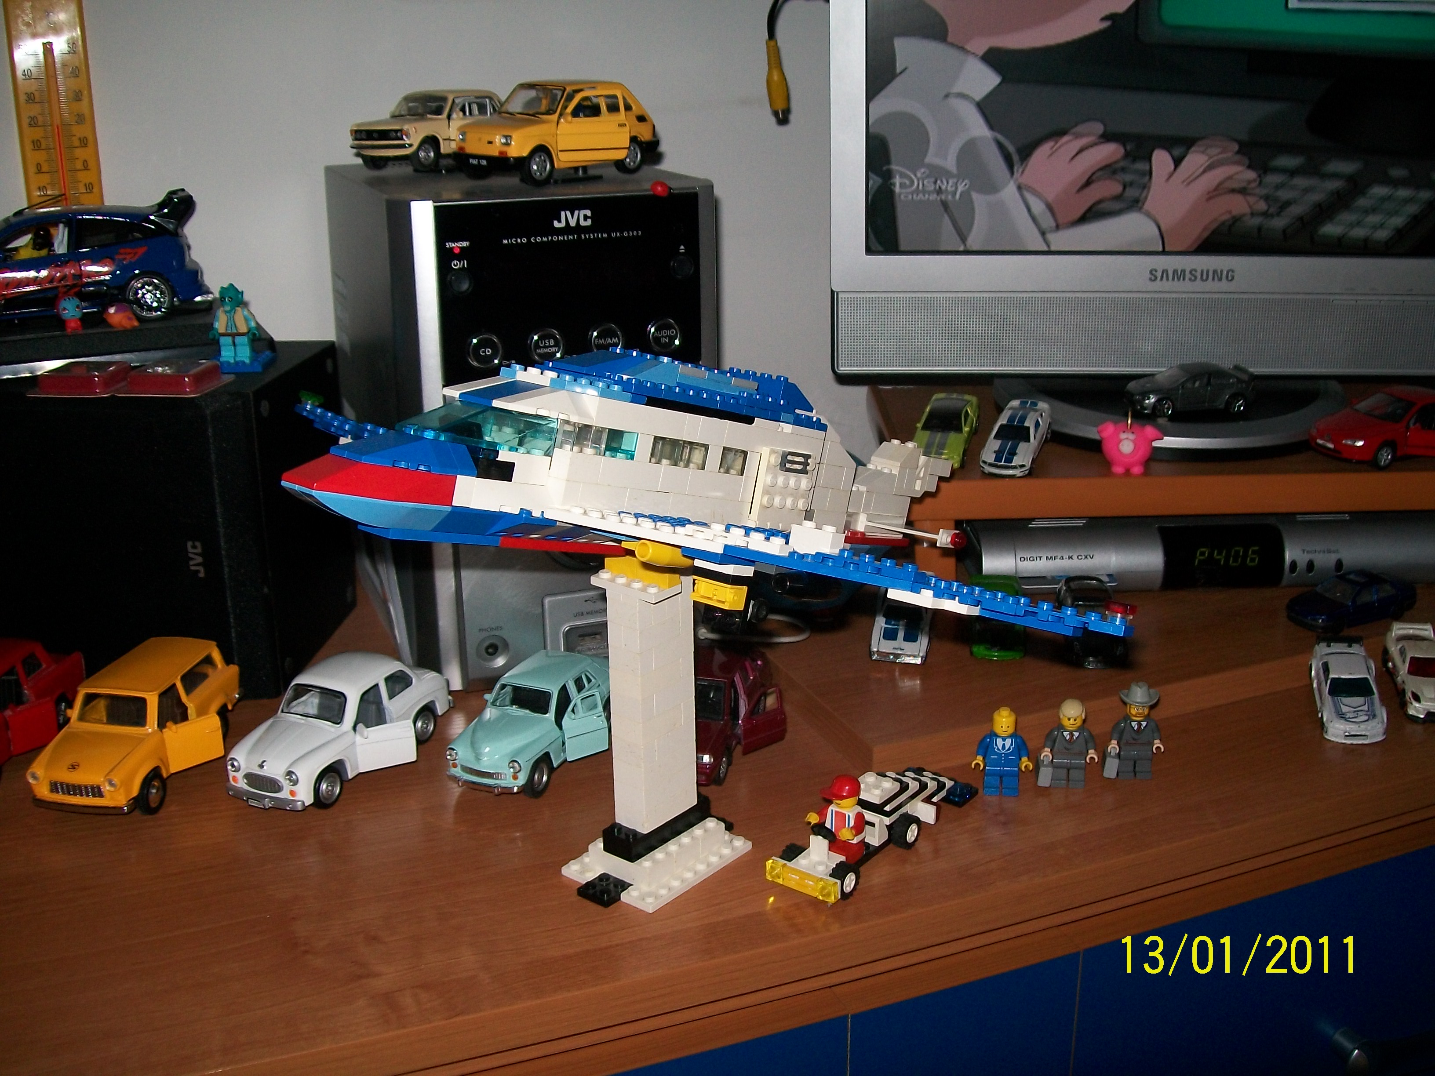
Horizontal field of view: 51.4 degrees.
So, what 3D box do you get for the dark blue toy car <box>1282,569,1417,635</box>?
[{"bbox_3d":[0.358,0.035,0.846,0.075,0.024,0.030,-8,18,-23],"label":"dark blue toy car"}]

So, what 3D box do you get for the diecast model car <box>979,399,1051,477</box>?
[{"bbox_3d":[0.174,-0.058,0.872,0.031,0.021,0.074,9,27,19],"label":"diecast model car"}]

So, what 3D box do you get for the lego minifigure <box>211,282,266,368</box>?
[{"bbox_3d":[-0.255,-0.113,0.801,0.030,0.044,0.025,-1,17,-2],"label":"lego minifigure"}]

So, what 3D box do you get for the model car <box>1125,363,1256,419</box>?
[{"bbox_3d":[0.299,-0.093,0.943,0.080,0.026,0.032,-4,17,-10],"label":"model car"}]

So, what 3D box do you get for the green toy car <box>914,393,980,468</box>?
[{"bbox_3d":[0.138,-0.065,0.905,0.032,0.021,0.077,5,31,18],"label":"green toy car"}]

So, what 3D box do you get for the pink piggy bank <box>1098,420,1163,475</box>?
[{"bbox_3d":[0.238,-0.053,0.862,0.038,0.032,0.030,4,19,14],"label":"pink piggy bank"}]

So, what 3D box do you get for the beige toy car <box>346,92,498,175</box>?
[{"bbox_3d":[-0.152,-0.236,0.859,0.046,0.041,0.117,10,21,30],"label":"beige toy car"}]

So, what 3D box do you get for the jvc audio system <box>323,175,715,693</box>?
[{"bbox_3d":[-0.120,-0.084,0.875,0.157,0.253,0.242,-9,20,-22],"label":"jvc audio system"}]

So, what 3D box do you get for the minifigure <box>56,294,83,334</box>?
[{"bbox_3d":[-0.366,-0.127,0.841,0.014,0.022,0.013,-10,19,-28],"label":"minifigure"}]

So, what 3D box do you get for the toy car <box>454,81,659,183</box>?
[{"bbox_3d":[-0.086,-0.222,0.814,0.055,0.050,0.115,13,23,39],"label":"toy car"}]

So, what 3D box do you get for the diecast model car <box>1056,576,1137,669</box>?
[{"bbox_3d":[0.207,0.046,0.816,0.032,0.024,0.074,2,17,9],"label":"diecast model car"}]

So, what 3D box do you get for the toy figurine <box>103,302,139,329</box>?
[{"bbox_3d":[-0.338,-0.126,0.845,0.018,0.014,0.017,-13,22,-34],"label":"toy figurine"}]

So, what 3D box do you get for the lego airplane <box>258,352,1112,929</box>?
[{"bbox_3d":[-0.008,0.024,0.600,0.402,0.217,0.364,14,23,37],"label":"lego airplane"}]

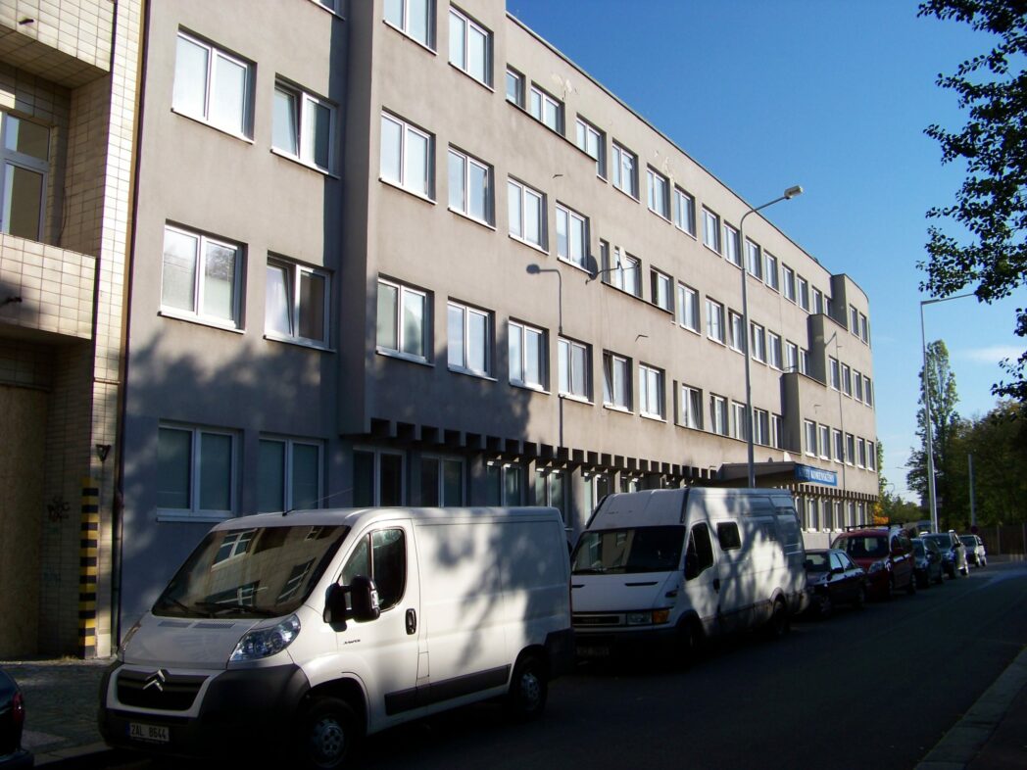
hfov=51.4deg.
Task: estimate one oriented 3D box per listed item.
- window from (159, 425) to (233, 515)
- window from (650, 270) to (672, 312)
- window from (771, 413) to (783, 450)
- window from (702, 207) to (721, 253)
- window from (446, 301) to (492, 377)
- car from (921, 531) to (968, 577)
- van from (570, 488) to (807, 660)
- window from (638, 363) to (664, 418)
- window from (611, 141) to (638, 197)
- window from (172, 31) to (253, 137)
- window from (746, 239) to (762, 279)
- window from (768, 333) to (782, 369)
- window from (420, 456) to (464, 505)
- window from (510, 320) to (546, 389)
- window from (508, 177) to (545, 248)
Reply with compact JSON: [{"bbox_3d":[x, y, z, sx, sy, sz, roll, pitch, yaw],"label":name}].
[{"bbox_3d":[-4.738,1.303,16.073,0.140,1.350,1.610,-6,-10,31],"label":"window"},{"bbox_3d":[4.441,-2.709,32.323,0.150,1.400,1.700,-6,-10,31],"label":"window"},{"bbox_3d":[10.125,1.814,40.882,0.140,1.326,1.610,-6,-10,31],"label":"window"},{"bbox_3d":[6.741,-5.224,36.252,0.140,1.295,1.610,-6,-10,31],"label":"window"},{"bbox_3d":[-0.923,-0.942,22.043,0.130,1.385,1.623,-5,-10,33],"label":"window"},{"bbox_3d":[14.249,5.777,36.188,1.750,1.570,4.300,-6,-10,31],"label":"car"},{"bbox_3d":[2.701,2.877,16.902,2.000,2.560,5.600,-5,-9,34],"label":"van"},{"bbox_3d":[3.798,0.188,29.596,0.150,1.400,1.700,-6,-10,31],"label":"window"},{"bbox_3d":[3.146,-6.115,30.526,0.130,1.272,1.603,-5,-10,33],"label":"window"},{"bbox_3d":[-4.975,-4.938,17.732,0.130,1.378,1.643,-5,-10,33],"label":"window"},{"bbox_3d":[9.018,-4.705,40.015,0.140,1.295,1.610,-6,-10,31],"label":"window"},{"bbox_3d":[9.804,-1.253,40.190,0.130,1.259,1.484,-5,-10,33],"label":"window"},{"bbox_3d":[-1.483,2.201,22.152,0.130,1.351,1.603,-5,-10,33],"label":"window"},{"bbox_3d":[0.297,-0.638,23.866,0.150,1.400,1.700,-6,-10,31],"label":"window"},{"bbox_3d":[0.310,-3.887,24.140,0.140,1.300,1.610,-6,-10,31],"label":"window"}]

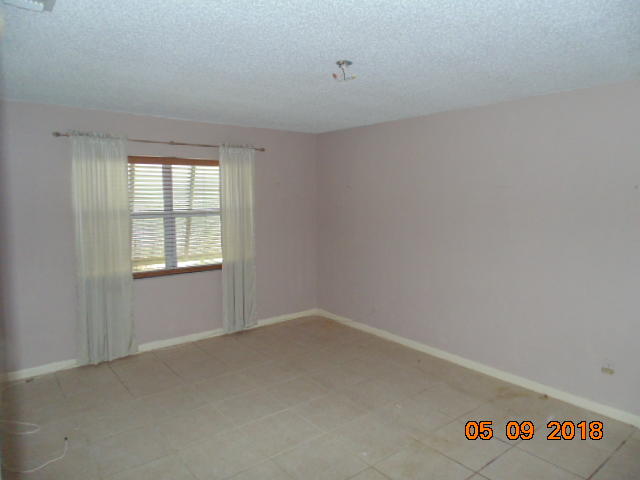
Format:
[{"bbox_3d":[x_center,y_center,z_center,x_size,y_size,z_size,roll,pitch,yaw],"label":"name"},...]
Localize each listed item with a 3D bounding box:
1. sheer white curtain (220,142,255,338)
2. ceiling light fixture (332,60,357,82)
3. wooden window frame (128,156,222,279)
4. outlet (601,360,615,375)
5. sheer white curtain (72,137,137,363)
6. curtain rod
[{"bbox_3d":[-0.941,0.016,4.756,0.430,2.170,0.100,-5,8,-36],"label":"sheer white curtain"},{"bbox_3d":[0.146,-1.005,2.442,0.120,0.110,0.120,-5,8,-36],"label":"ceiling light fixture"},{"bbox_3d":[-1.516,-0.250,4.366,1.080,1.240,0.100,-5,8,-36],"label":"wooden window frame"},{"bbox_3d":[2.137,0.950,3.026,0.025,0.112,0.080,-5,9,-40],"label":"outlet"},{"bbox_3d":[-2.058,0.115,3.935,0.540,2.180,0.100,-5,8,-36],"label":"sheer white curtain"},{"bbox_3d":[-1.503,-0.999,4.208,2.130,0.045,0.070,-5,8,-36],"label":"curtain rod"}]

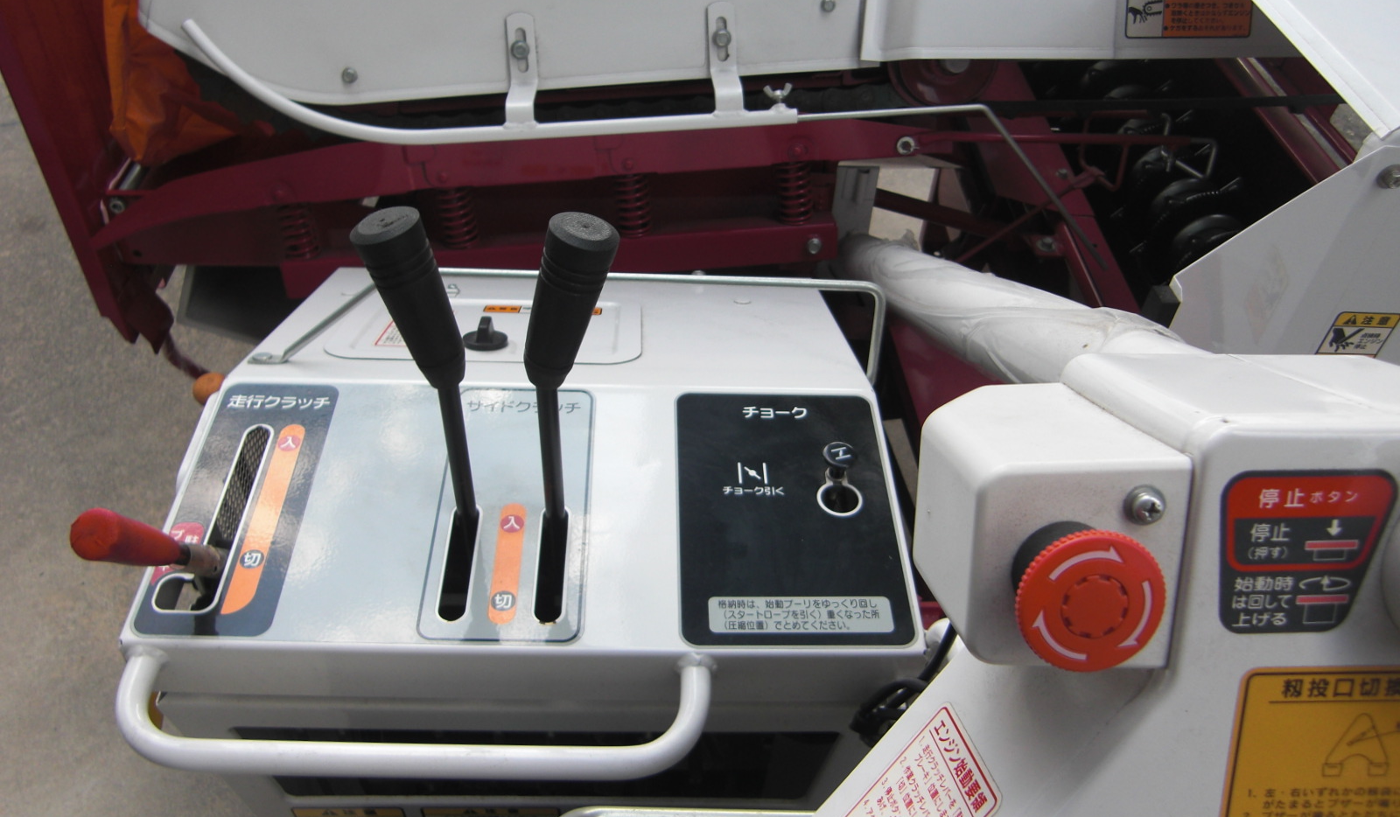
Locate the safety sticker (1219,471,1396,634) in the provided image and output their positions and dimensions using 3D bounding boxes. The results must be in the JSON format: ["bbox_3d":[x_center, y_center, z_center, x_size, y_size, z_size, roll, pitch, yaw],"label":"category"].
[{"bbox_3d":[0.167,0.039,0.311,0.048,0.048,0.002,0,14,-1],"label":"safety sticker"}]

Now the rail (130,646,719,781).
[{"bbox_3d":[-0.131,0.143,0.527,0.277,0.018,0.057,1,41,-1],"label":"rail"}]

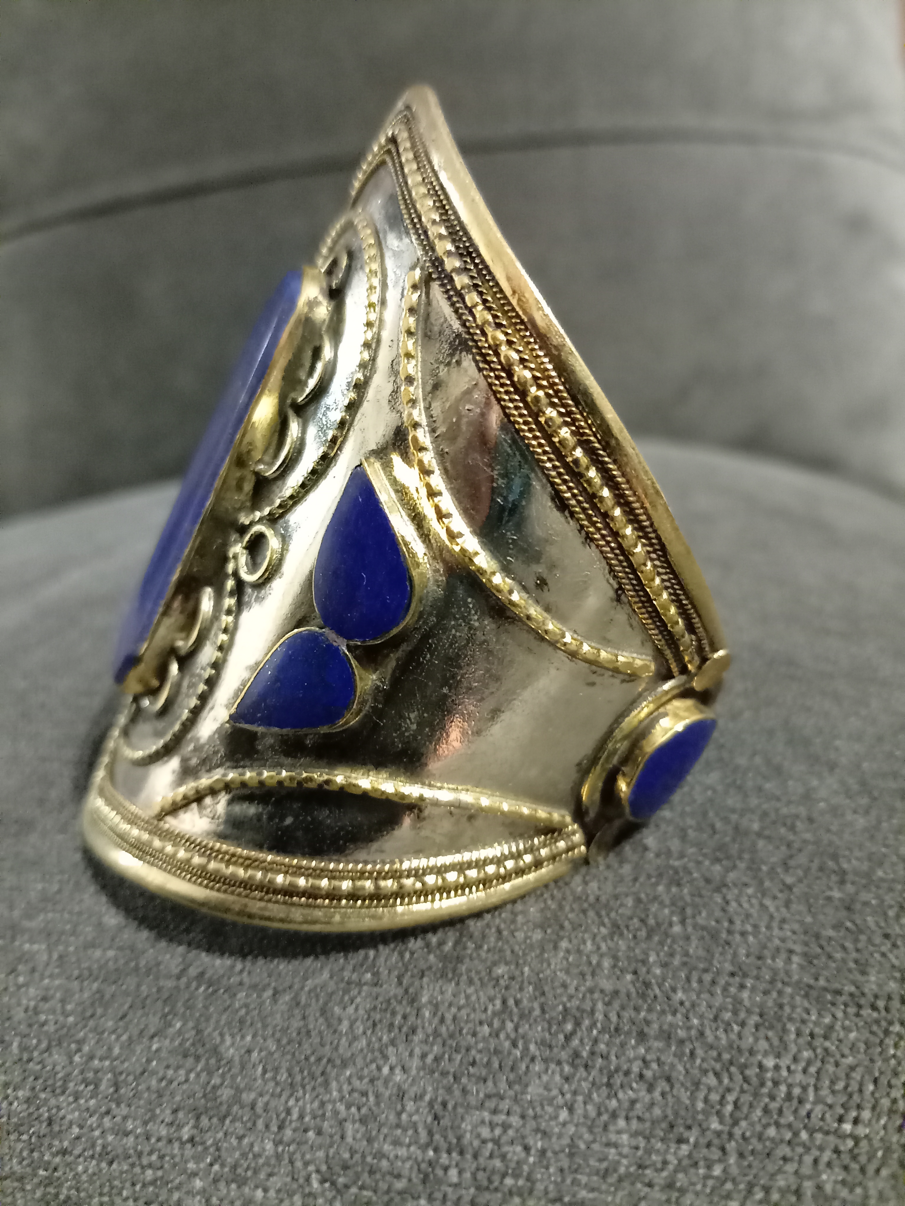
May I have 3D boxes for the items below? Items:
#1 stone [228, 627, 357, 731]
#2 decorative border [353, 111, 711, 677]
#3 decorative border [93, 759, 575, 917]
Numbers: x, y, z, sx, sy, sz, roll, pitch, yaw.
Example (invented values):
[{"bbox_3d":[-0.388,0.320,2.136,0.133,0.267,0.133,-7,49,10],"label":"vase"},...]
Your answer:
[{"bbox_3d":[-0.015,0.009,0.088,0.016,0.010,0.004,-35,-8,22],"label":"stone"},{"bbox_3d":[0.006,-0.022,0.089,0.011,0.066,0.024,-28,-7,-2],"label":"decorative border"},{"bbox_3d":[-0.019,0.026,0.104,0.067,0.012,0.022,1,6,21],"label":"decorative border"}]

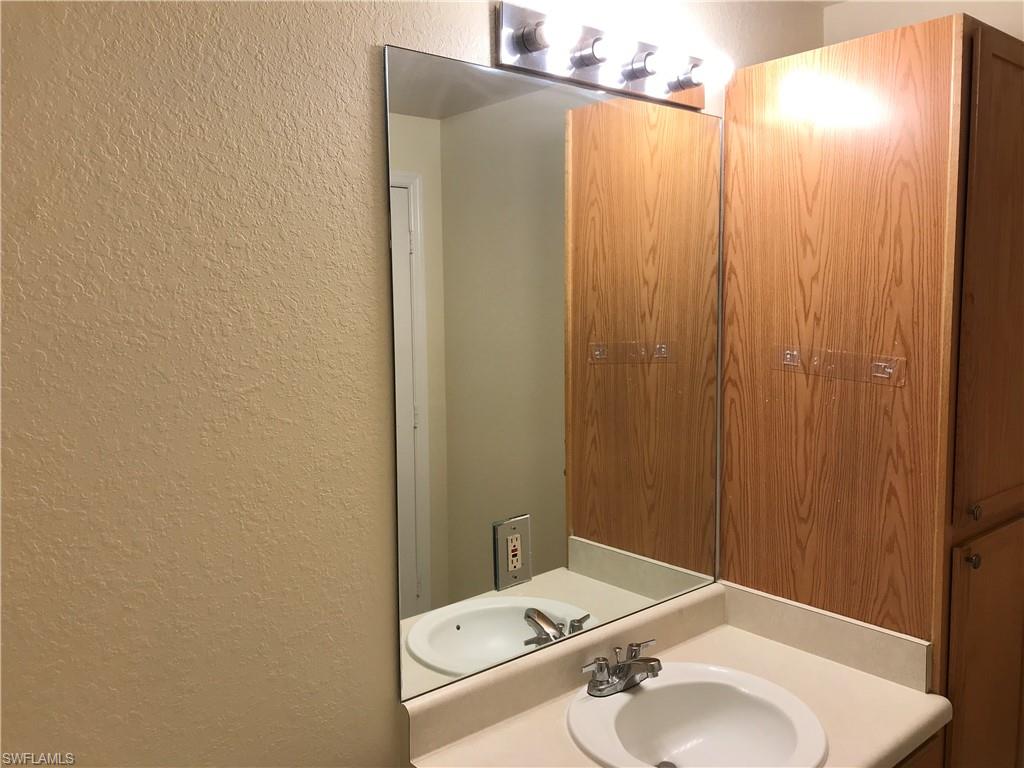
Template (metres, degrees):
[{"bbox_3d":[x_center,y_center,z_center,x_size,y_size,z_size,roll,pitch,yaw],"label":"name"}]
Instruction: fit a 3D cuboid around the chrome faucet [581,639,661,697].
[{"bbox_3d":[0.247,0.581,1.677,0.206,0.072,0.133,-6,7,-40],"label":"chrome faucet"}]

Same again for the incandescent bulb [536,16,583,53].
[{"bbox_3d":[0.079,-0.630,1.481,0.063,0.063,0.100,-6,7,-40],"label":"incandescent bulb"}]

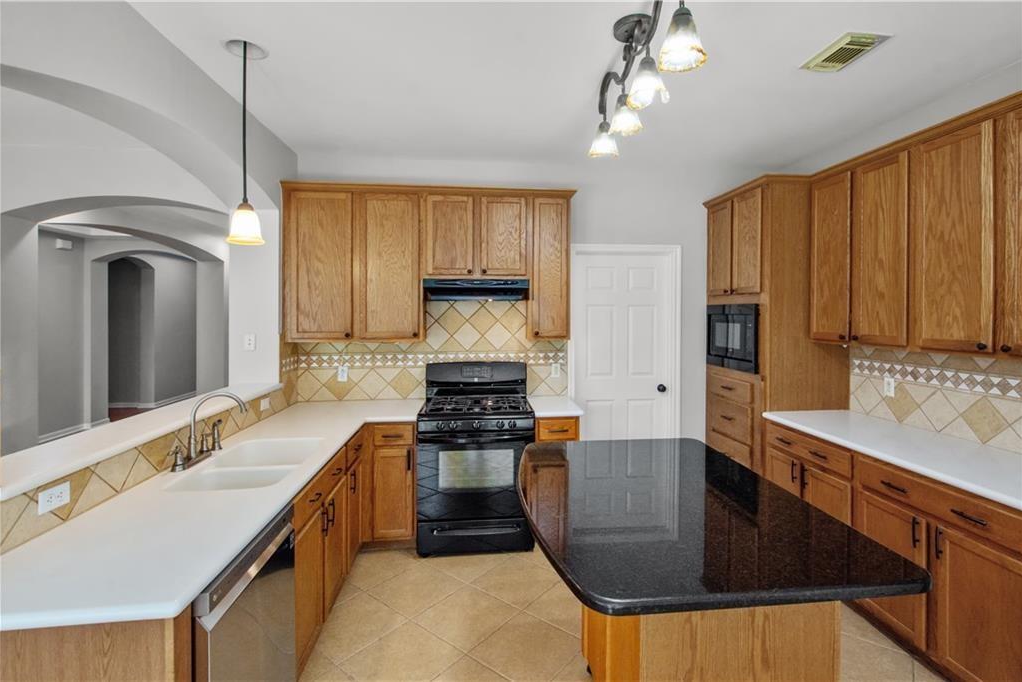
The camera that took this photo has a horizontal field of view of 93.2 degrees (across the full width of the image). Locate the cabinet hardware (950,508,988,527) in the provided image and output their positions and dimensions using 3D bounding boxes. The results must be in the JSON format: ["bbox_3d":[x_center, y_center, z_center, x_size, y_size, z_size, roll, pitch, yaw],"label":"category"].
[{"bbox_3d":[1.771,0.686,1.871,0.030,0.014,0.138,0,2,-5],"label":"cabinet hardware"}]

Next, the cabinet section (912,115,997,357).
[{"bbox_3d":[2.196,-0.461,2.269,0.321,1.013,0.378,0,3,-5],"label":"cabinet section"}]

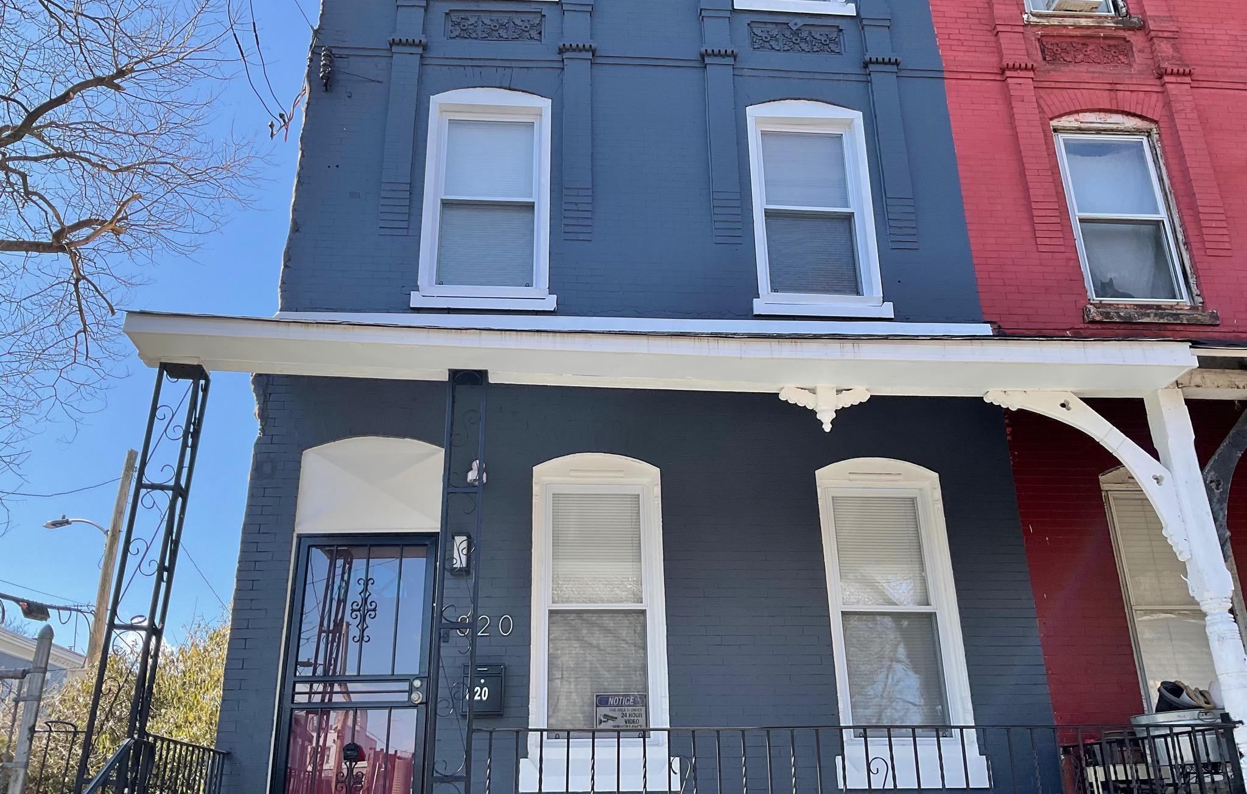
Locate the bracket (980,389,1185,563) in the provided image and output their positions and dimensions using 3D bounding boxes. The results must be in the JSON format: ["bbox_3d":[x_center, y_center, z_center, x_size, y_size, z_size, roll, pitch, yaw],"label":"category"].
[{"bbox_3d":[2.455,0.401,5.557,0.970,0.945,0.080,1,-22,-4],"label":"bracket"}]

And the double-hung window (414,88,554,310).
[{"bbox_3d":[-1.060,-1.571,8.174,1.020,2.010,0.150,1,-22,-4],"label":"double-hung window"}]

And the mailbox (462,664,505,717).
[{"bbox_3d":[-0.894,1.874,6.683,0.259,0.307,0.110,1,-22,-4],"label":"mailbox"}]

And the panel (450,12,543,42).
[{"bbox_3d":[-1.074,-3.093,8.752,0.787,0.295,0.060,1,-22,-4],"label":"panel"}]

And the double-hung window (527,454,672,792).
[{"bbox_3d":[-0.166,1.452,7.022,0.925,2.245,0.150,1,-22,-4],"label":"double-hung window"}]

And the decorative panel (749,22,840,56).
[{"bbox_3d":[1.484,-3.062,8.949,0.800,0.313,0.060,1,-22,-4],"label":"decorative panel"}]

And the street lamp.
[{"bbox_3d":[-11.139,2.709,21.353,1.680,0.500,0.250,-9,-23,19],"label":"street lamp"}]

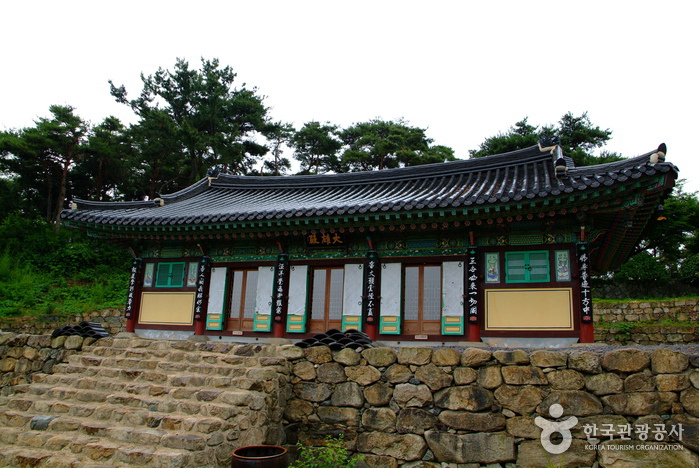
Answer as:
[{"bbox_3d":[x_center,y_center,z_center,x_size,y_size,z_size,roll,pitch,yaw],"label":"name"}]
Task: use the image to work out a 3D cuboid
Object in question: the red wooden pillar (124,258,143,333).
[{"bbox_3d":[-7.425,2.110,18.048,0.280,2.518,0.290,-3,-13,20],"label":"red wooden pillar"}]

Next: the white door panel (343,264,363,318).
[{"bbox_3d":[0.133,1.641,15.354,0.593,1.505,0.070,-3,-13,20],"label":"white door panel"}]

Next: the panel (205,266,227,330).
[{"bbox_3d":[-4.263,2.092,16.873,0.583,2.000,0.070,-3,-13,20],"label":"panel"}]

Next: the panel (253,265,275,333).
[{"bbox_3d":[-2.620,2.014,16.283,0.588,2.000,0.070,-3,-13,20],"label":"panel"}]

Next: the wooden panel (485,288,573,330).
[{"bbox_3d":[4.641,1.967,13.642,2.177,1.073,0.070,-3,-13,20],"label":"wooden panel"}]

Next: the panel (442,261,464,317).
[{"bbox_3d":[2.835,1.512,14.385,0.583,1.505,0.070,-3,-13,20],"label":"panel"}]

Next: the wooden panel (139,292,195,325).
[{"bbox_3d":[-6.077,2.480,17.484,2.177,1.073,0.070,-3,-13,20],"label":"wooden panel"}]

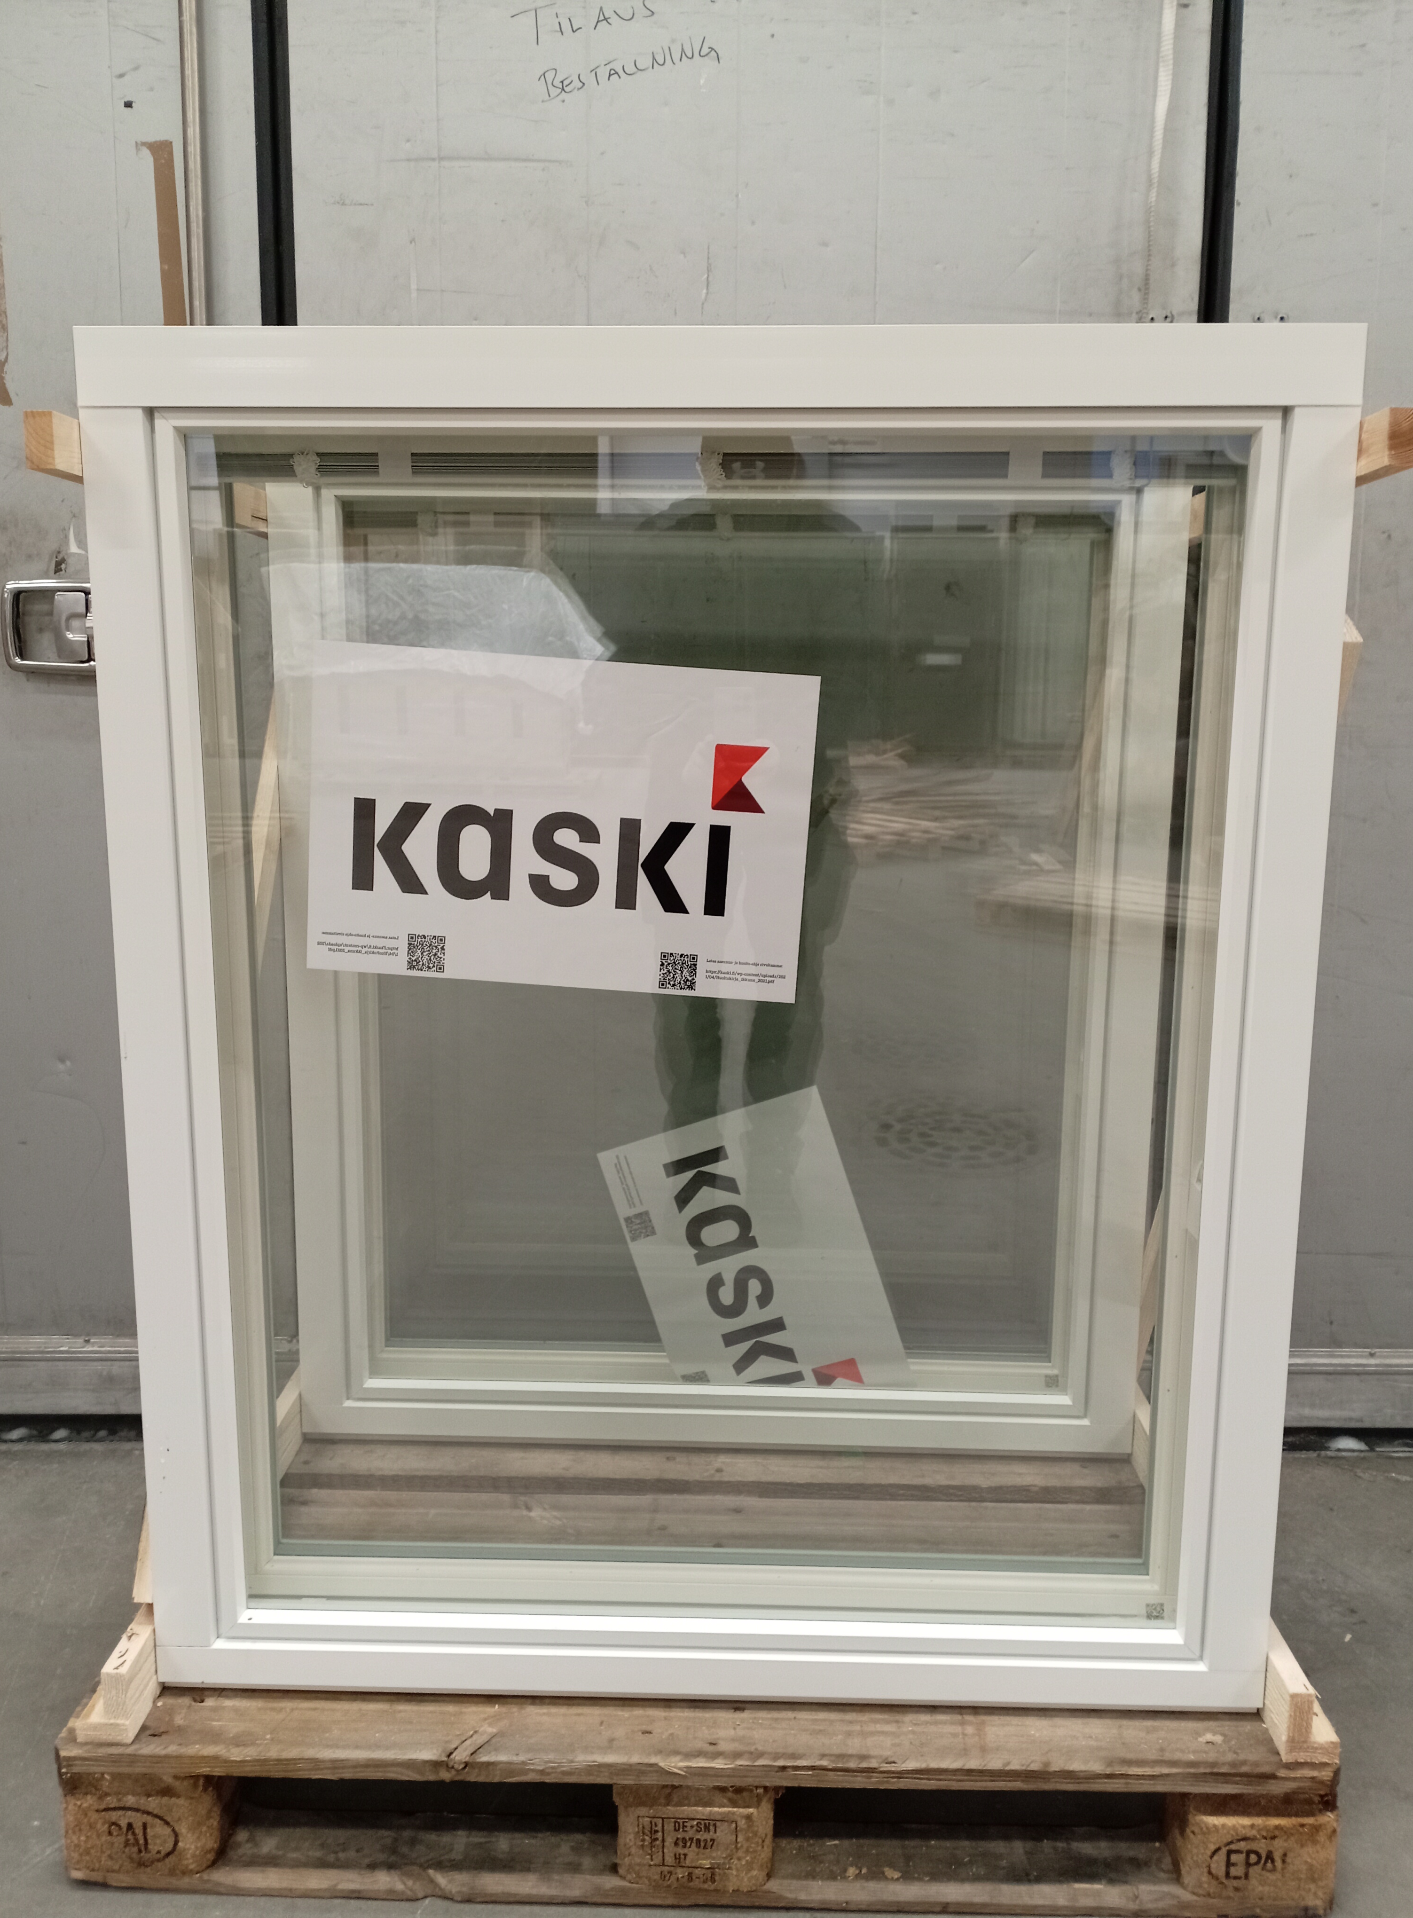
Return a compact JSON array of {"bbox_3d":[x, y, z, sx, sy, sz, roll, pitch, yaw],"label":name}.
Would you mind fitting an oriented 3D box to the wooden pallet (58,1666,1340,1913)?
[{"bbox_3d":[-0.003,0.756,1.801,1.200,0.144,0.800,1,10,1],"label":"wooden pallet"}]

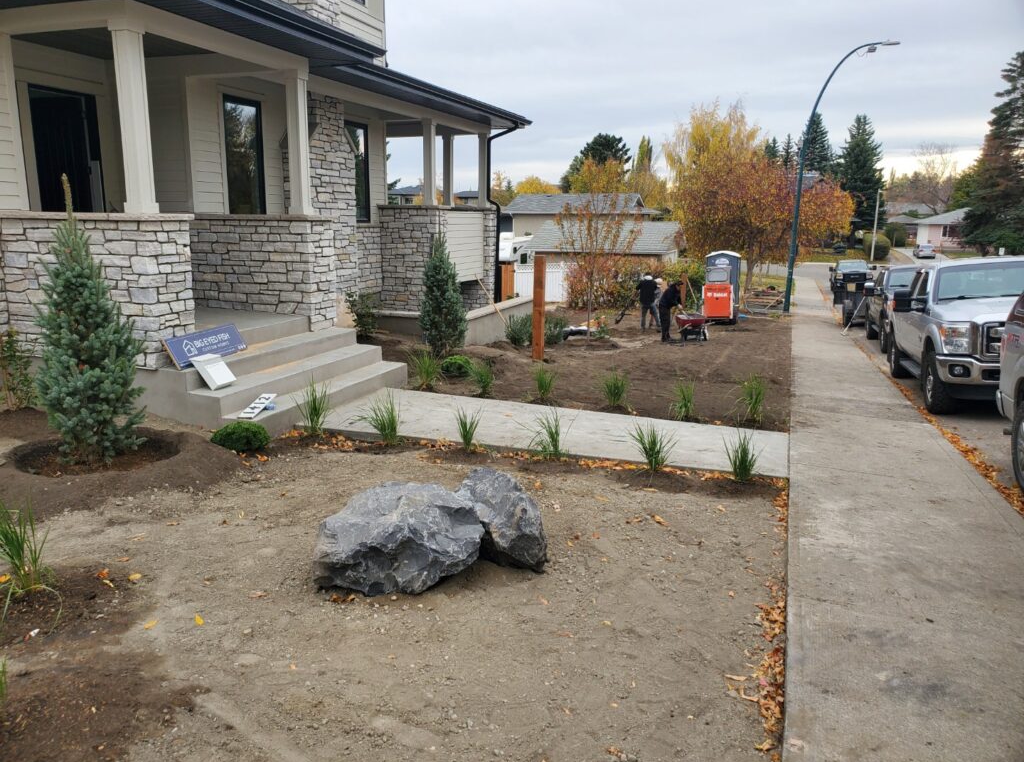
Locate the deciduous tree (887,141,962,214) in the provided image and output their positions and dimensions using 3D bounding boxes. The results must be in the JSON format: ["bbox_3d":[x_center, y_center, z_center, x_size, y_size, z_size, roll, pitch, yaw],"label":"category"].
[{"bbox_3d":[52.471,-23.921,98.334,8.226,12.379,7.815,7,14,27],"label":"deciduous tree"}]

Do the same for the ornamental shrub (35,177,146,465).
[{"bbox_3d":[-3.095,-0.406,5.519,0.820,2.039,0.820,5,14,18],"label":"ornamental shrub"}]

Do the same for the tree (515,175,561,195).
[{"bbox_3d":[2.884,-18.788,85.914,5.800,8.058,5.800,5,14,18],"label":"tree"}]

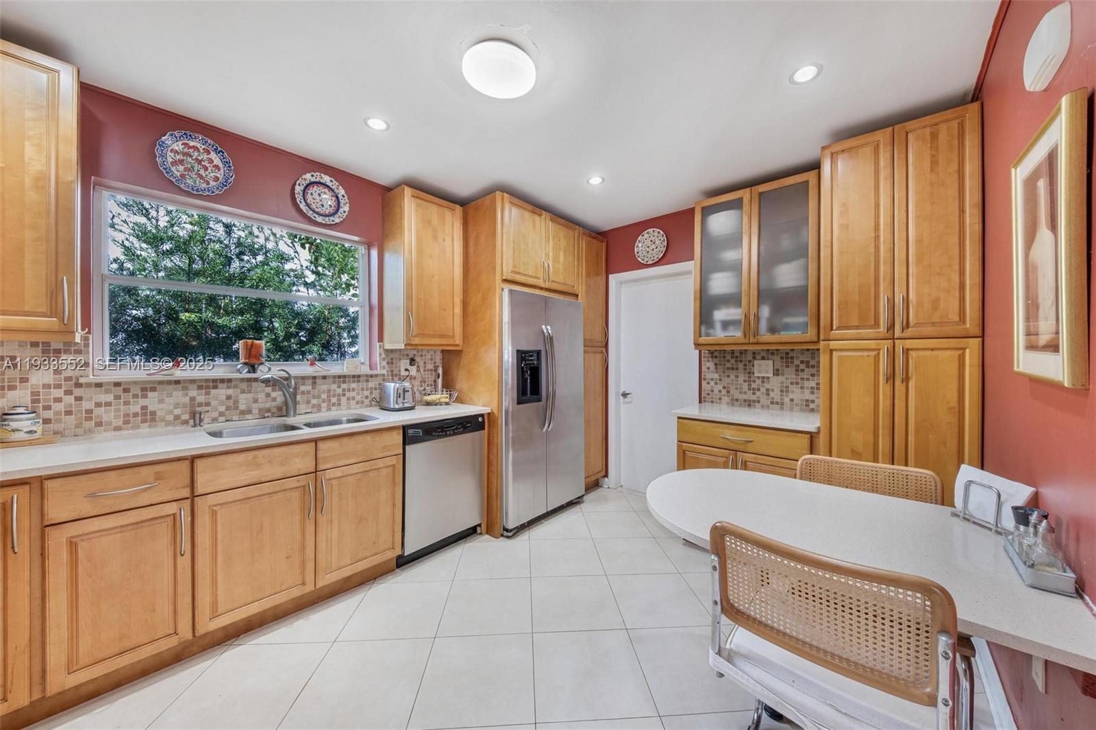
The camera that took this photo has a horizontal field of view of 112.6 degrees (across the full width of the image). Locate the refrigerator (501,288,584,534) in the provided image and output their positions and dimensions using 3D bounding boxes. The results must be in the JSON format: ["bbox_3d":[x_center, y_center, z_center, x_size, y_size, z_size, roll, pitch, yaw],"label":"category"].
[{"bbox_3d":[-0.244,0.334,3.139,0.755,1.767,0.905,0,0,41],"label":"refrigerator"}]

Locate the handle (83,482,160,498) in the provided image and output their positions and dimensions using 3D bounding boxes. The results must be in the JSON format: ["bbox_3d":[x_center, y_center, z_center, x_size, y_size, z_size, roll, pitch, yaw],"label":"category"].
[{"bbox_3d":[-1.575,0.464,1.356,0.032,0.016,0.183,1,1,42],"label":"handle"}]

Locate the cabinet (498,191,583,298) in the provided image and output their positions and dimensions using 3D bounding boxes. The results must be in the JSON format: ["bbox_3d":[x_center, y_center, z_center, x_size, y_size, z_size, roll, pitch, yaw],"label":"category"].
[{"bbox_3d":[-0.272,-0.916,3.172,0.665,0.647,0.922,0,0,41],"label":"cabinet"}]

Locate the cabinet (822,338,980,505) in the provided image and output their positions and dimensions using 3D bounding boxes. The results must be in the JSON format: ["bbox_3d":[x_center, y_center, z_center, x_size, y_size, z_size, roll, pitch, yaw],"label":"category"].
[{"bbox_3d":[1.905,0.527,2.041,0.582,1.315,0.530,1,1,42],"label":"cabinet"}]

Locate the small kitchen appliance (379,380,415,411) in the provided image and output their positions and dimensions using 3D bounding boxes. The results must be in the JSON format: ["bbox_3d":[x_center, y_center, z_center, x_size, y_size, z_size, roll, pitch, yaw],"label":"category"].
[{"bbox_3d":[-1.091,0.218,2.639,0.275,0.200,0.175,1,1,42],"label":"small kitchen appliance"}]

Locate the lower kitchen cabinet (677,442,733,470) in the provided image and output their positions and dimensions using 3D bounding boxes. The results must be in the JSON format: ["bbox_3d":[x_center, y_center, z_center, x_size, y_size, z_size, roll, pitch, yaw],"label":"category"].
[{"bbox_3d":[1.217,0.840,2.635,0.376,0.589,0.500,1,1,42],"label":"lower kitchen cabinet"}]

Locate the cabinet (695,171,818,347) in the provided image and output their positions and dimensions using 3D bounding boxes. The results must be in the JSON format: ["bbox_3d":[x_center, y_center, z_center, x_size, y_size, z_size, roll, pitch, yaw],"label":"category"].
[{"bbox_3d":[1.506,-0.672,2.632,0.765,1.092,0.315,0,0,41],"label":"cabinet"}]

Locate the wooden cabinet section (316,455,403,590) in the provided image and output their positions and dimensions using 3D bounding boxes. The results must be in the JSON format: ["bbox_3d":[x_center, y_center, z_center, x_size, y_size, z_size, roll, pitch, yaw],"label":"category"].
[{"bbox_3d":[-1.243,0.831,2.209,0.590,0.592,0.447,1,1,42],"label":"wooden cabinet section"}]

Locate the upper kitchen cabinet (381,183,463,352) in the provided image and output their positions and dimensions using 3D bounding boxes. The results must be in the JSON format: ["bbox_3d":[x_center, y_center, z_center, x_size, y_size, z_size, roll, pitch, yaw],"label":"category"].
[{"bbox_3d":[-0.926,-0.667,2.757,0.305,1.105,0.470,0,0,41],"label":"upper kitchen cabinet"}]

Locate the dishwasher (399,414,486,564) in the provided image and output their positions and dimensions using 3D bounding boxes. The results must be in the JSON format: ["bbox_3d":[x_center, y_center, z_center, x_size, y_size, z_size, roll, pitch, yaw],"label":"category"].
[{"bbox_3d":[-0.881,0.804,2.611,0.600,0.885,0.608,1,1,42],"label":"dishwasher"}]

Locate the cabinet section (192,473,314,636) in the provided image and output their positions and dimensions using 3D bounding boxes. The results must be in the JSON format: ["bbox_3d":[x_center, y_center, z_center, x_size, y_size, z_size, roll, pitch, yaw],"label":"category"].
[{"bbox_3d":[-1.541,0.836,1.881,0.590,0.592,0.439,1,1,42],"label":"cabinet section"}]

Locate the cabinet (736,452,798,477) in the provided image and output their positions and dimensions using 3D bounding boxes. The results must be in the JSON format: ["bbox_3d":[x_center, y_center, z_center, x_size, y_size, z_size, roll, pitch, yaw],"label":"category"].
[{"bbox_3d":[1.502,0.847,2.382,0.366,0.589,0.500,1,1,42],"label":"cabinet"}]

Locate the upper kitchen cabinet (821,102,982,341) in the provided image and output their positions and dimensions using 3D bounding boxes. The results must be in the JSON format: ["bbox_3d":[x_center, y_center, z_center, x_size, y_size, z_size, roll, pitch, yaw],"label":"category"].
[{"bbox_3d":[1.943,-0.672,2.068,0.593,1.073,0.570,0,0,41],"label":"upper kitchen cabinet"}]

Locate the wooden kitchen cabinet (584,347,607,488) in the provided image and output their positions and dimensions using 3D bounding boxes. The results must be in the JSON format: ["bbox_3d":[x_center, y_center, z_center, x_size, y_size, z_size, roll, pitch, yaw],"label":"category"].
[{"bbox_3d":[0.188,0.517,3.697,0.665,1.373,0.448,0,0,41],"label":"wooden kitchen cabinet"}]

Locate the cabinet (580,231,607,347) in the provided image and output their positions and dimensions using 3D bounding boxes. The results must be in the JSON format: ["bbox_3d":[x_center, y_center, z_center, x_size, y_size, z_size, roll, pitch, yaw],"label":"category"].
[{"bbox_3d":[0.186,-0.709,3.690,0.665,1.075,0.448,0,0,41],"label":"cabinet"}]

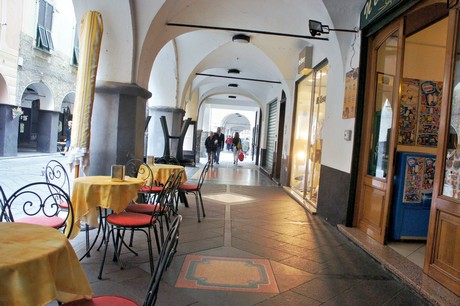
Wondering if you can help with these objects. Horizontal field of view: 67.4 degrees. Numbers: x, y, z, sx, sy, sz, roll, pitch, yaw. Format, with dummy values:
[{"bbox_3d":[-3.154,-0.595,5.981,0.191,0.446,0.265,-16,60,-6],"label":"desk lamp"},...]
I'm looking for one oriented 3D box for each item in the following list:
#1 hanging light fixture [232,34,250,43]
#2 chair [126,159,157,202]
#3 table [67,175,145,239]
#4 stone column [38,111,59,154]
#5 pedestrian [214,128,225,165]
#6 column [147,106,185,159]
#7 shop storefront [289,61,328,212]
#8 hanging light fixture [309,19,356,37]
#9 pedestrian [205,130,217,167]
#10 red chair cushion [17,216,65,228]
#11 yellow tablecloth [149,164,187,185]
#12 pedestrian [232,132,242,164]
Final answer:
[{"bbox_3d":[0.270,-2.691,8.100,0.410,0.140,0.410,3,2,0],"label":"hanging light fixture"},{"bbox_3d":[-1.181,0.518,4.775,0.430,0.880,0.500,4,2,16],"label":"chair"},{"bbox_3d":[-1.190,0.540,3.356,0.740,0.520,0.740,4,2,0],"label":"table"},{"bbox_3d":[-9.532,-1.082,18.002,0.950,2.160,0.950,3,2,0],"label":"stone column"},{"bbox_3d":[-0.522,-0.328,16.801,0.550,1.790,0.420,4,2,-3],"label":"pedestrian"},{"bbox_3d":[-1.944,-0.347,10.462,1.030,2.100,1.030,3,2,0],"label":"column"},{"bbox_3d":[1.592,-0.352,7.589,0.250,2.700,3.000,3,2,-1],"label":"shop storefront"},{"bbox_3d":[1.446,-1.766,4.850,0.660,0.240,0.220,3,2,-8],"label":"hanging light fixture"},{"bbox_3d":[-0.885,-0.223,15.805,0.550,1.600,0.420,4,2,-3],"label":"pedestrian"},{"bbox_3d":[-1.570,0.585,2.848,0.400,0.050,0.400,5,2,9],"label":"red chair cushion"},{"bbox_3d":[-1.095,0.350,5.520,0.740,0.310,0.740,4,2,0],"label":"yellow tablecloth"},{"bbox_3d":[0.385,-0.223,17.000,0.500,1.630,0.350,3,2,0],"label":"pedestrian"}]

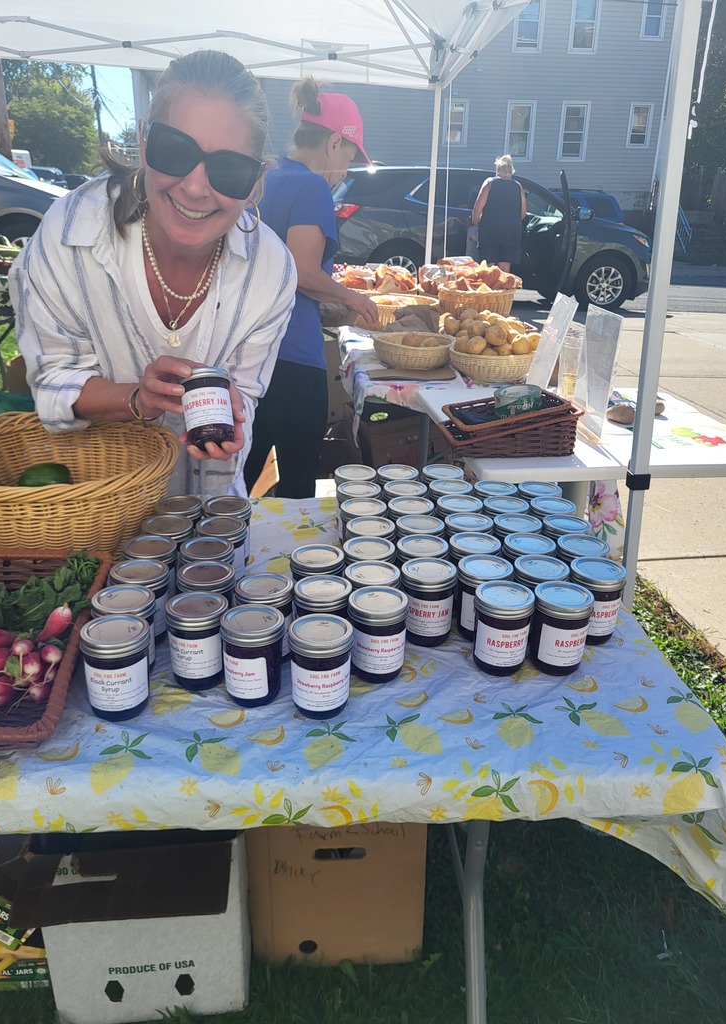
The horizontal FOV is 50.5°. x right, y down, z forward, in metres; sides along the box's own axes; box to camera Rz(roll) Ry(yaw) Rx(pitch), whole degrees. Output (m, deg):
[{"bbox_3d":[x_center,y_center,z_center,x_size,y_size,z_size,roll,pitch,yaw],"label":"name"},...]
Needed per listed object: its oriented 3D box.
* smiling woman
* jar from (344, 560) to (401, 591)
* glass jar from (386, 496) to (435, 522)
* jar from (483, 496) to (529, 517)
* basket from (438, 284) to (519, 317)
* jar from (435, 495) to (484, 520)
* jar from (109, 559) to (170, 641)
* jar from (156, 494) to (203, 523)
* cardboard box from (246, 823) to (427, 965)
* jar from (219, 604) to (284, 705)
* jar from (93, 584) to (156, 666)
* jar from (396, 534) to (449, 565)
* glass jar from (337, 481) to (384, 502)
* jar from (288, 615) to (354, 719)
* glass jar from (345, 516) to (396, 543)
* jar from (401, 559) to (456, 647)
[{"bbox_3d":[-0.305,-0.013,1.456,0.470,1.457,0.630,-2,23,-9],"label":"smiling woman"},{"bbox_3d":[0.012,0.124,1.009,0.073,0.099,0.073,1,22,0],"label":"jar"},{"bbox_3d":[0.074,0.035,1.219,0.071,0.099,0.071,2,23,-1],"label":"glass jar"},{"bbox_3d":[0.228,0.033,1.246,0.073,0.098,0.073,2,23,-1],"label":"jar"},{"bbox_3d":[0.512,-0.951,3.528,0.370,0.145,0.350,3,23,4],"label":"basket"},{"bbox_3d":[0.154,0.032,1.243,0.073,0.099,0.073,4,22,7],"label":"jar"},{"bbox_3d":[-0.283,0.123,0.993,0.073,0.099,0.073,-6,23,-16],"label":"jar"},{"bbox_3d":[-0.281,0.036,1.190,0.071,0.099,0.071,-6,24,-18],"label":"jar"},{"bbox_3d":[-0.054,0.564,1.495,0.305,0.380,0.400,0,23,-4],"label":"cardboard box"},{"bbox_3d":[-0.126,0.168,0.890,0.073,0.099,0.073,2,23,-1],"label":"jar"},{"bbox_3d":[-0.285,0.149,0.934,0.073,0.098,0.073,-5,24,-15],"label":"jar"},{"bbox_3d":[0.082,0.092,1.087,0.073,0.099,0.073,4,23,5],"label":"jar"},{"bbox_3d":[-0.007,0.007,1.288,0.073,0.098,0.073,2,23,-1],"label":"glass jar"},{"bbox_3d":[-0.048,0.178,0.881,0.073,0.099,0.073,1,23,-1],"label":"jar"},{"bbox_3d":[0.011,0.067,1.147,0.073,0.099,0.073,1,23,-1],"label":"glass jar"},{"bbox_3d":[0.085,0.121,1.018,0.073,0.099,0.073,2,23,-1],"label":"jar"}]

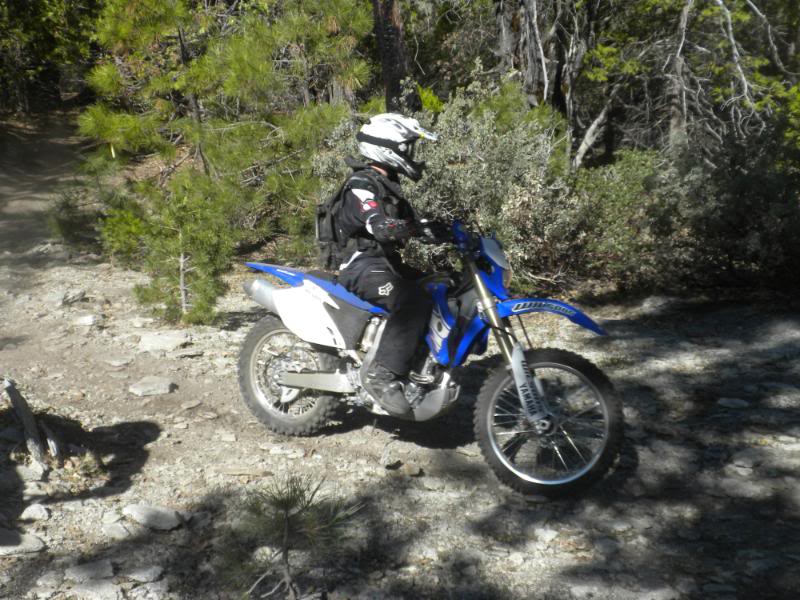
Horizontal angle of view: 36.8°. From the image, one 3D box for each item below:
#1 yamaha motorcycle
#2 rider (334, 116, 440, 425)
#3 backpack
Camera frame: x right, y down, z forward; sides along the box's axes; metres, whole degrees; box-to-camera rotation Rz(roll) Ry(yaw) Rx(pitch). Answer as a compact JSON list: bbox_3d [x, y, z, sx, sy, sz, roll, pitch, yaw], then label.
[{"bbox_3d":[0.041,0.188,5.782,2.140,1.260,0.820,8,12,31],"label":"yamaha motorcycle"},{"bbox_3d":[0.040,-0.178,5.722,0.740,1.400,0.660,6,11,32],"label":"rider"},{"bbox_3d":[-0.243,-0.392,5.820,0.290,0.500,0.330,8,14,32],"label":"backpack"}]

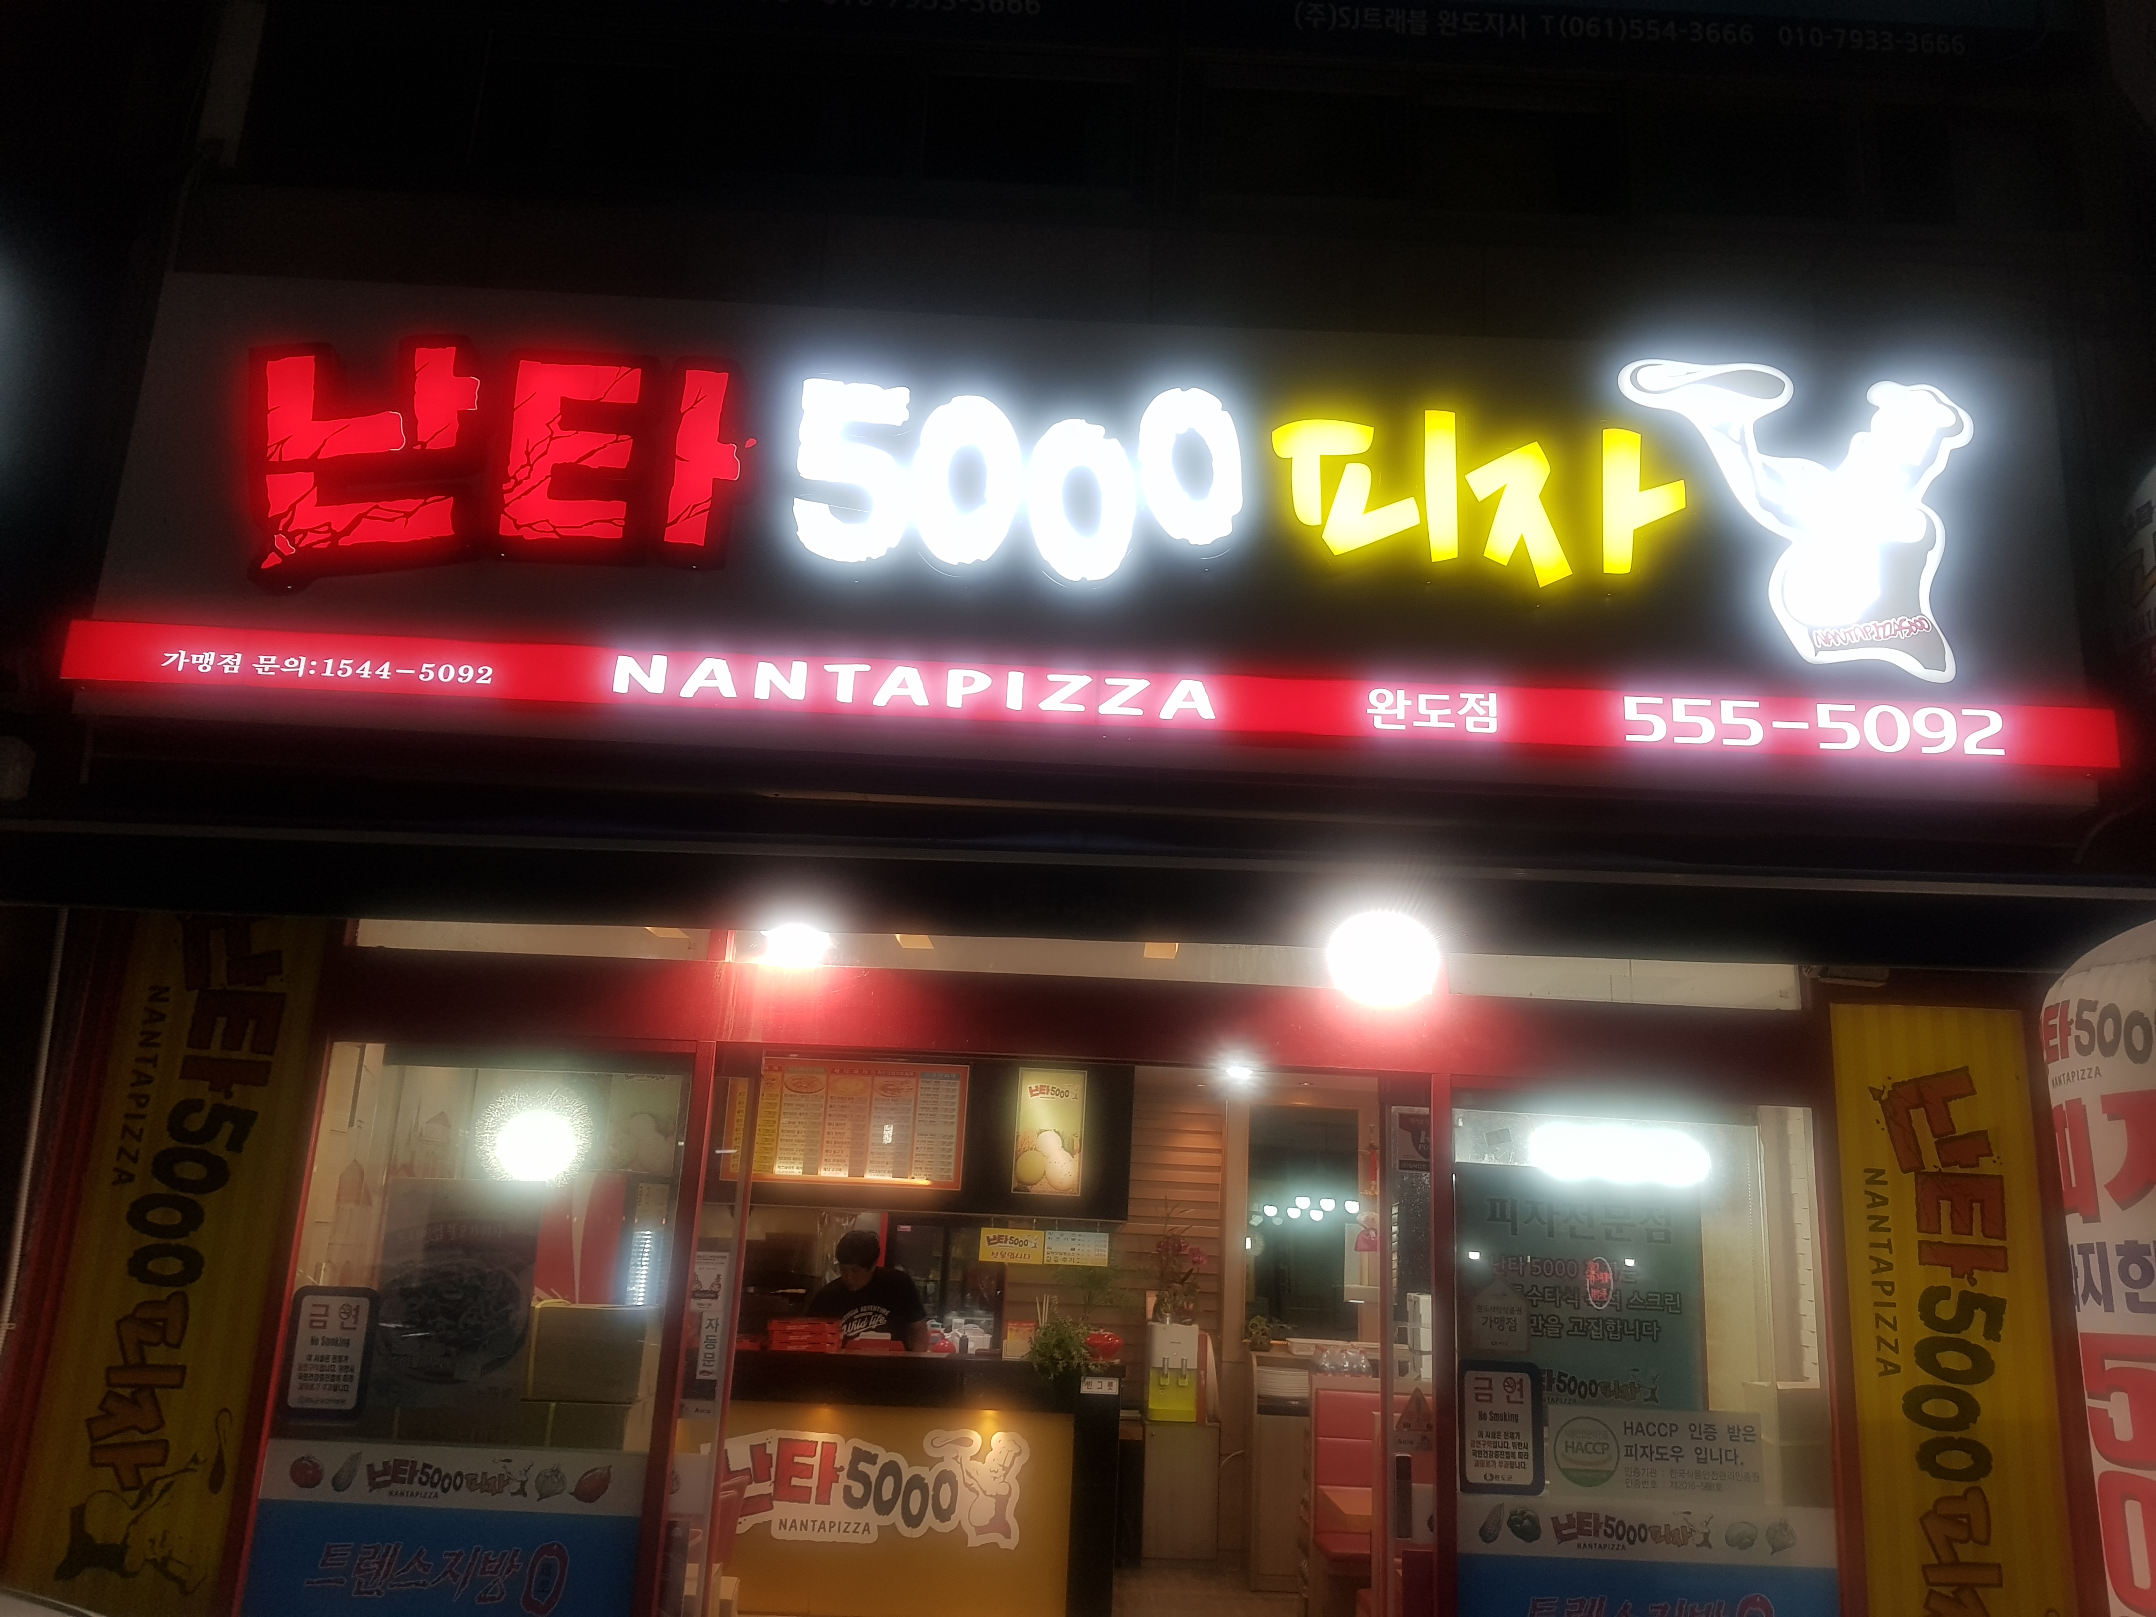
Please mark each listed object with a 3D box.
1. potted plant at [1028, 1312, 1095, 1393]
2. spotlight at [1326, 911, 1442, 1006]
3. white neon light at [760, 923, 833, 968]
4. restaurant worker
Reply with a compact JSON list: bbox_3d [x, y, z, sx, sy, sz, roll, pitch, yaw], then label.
[{"bbox_3d":[-0.069,2.224,6.608,0.260,0.310,0.260,3,-14,0],"label":"potted plant"},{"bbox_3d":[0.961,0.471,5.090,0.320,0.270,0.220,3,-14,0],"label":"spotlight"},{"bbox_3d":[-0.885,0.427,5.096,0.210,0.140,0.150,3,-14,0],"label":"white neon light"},{"bbox_3d":[-0.987,2.685,7.315,0.560,1.490,0.450,0,-14,9],"label":"restaurant worker"}]

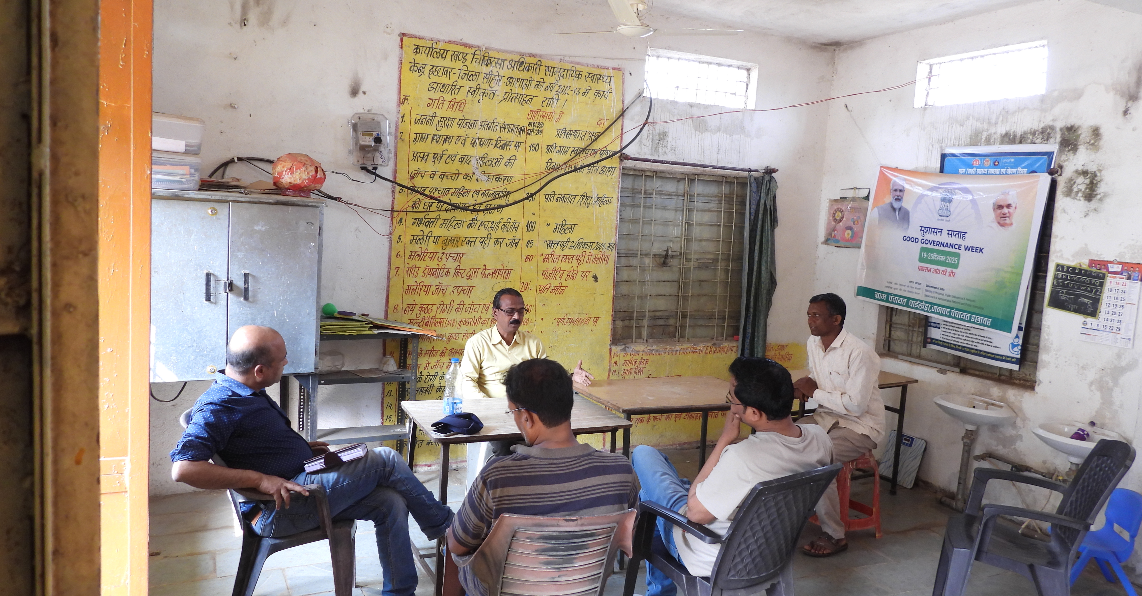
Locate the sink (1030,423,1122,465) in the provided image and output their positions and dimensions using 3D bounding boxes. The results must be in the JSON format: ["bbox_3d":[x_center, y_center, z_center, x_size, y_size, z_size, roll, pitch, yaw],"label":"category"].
[{"bbox_3d":[2.845,0.815,4.400,0.370,0.180,0.460,1,6,-23],"label":"sink"}]

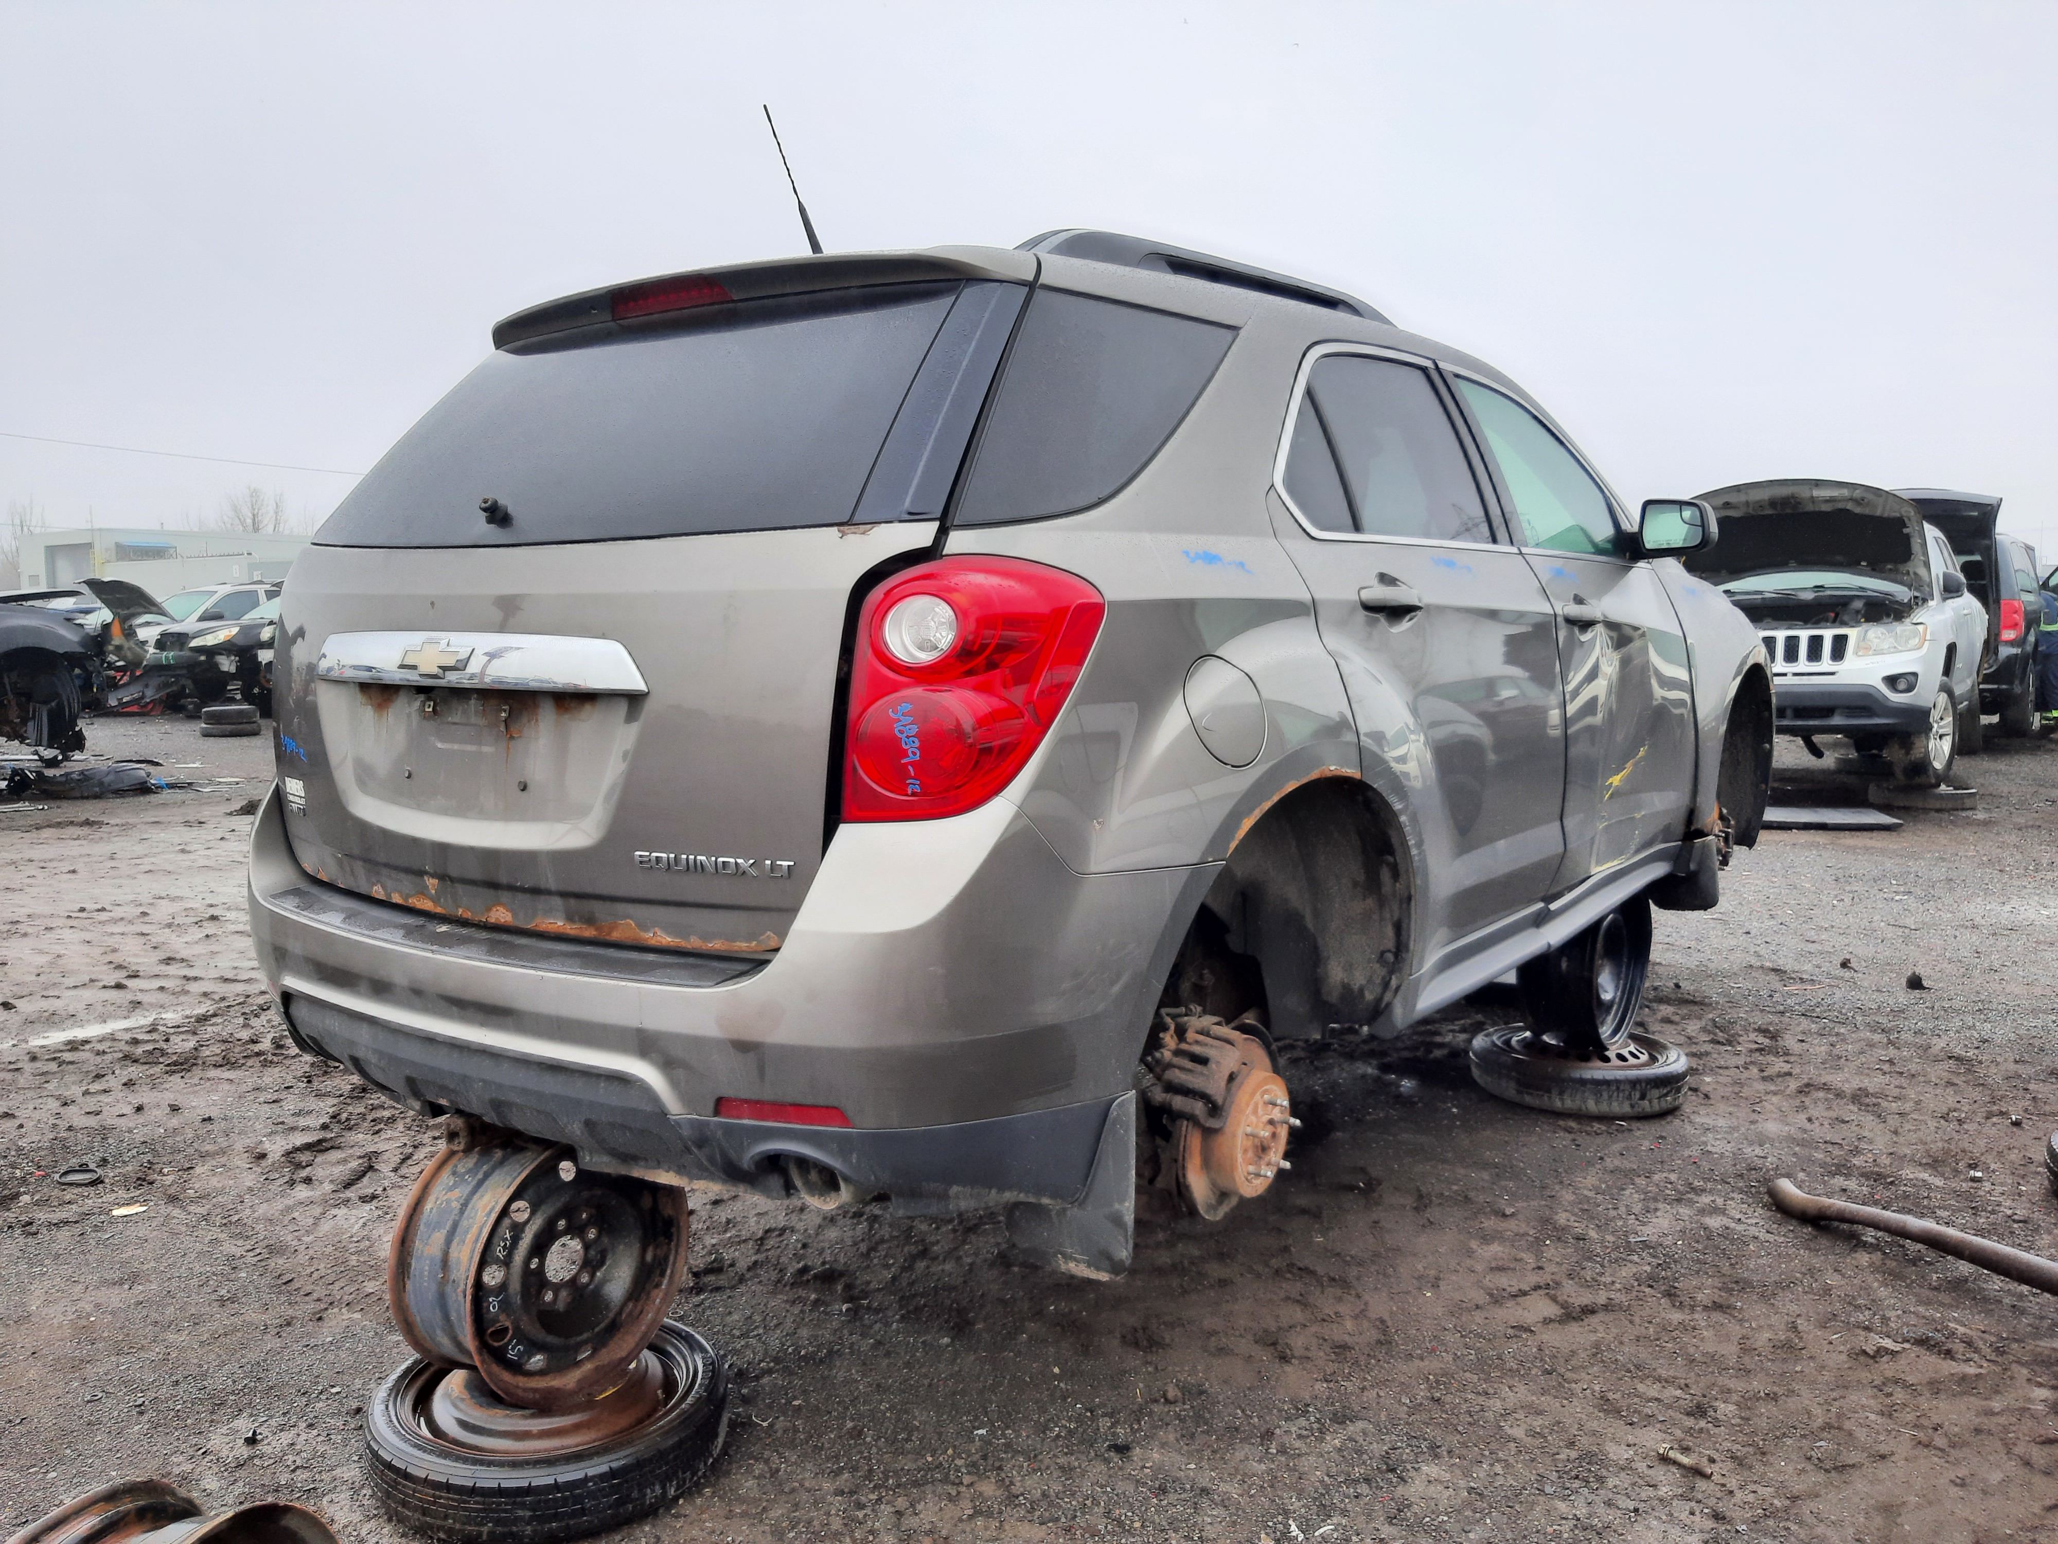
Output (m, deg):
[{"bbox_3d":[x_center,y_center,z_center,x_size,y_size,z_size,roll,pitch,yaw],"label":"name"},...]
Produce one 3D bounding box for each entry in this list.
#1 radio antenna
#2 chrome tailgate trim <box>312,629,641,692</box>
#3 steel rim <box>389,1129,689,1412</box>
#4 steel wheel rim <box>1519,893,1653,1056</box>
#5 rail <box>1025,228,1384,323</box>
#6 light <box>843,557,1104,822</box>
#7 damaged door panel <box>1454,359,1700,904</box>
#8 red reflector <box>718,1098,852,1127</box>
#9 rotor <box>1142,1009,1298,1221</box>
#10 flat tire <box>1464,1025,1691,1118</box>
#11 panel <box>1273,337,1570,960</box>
[{"bbox_3d":[-0.388,-0.965,2.626,0.022,0.320,0.022,4,37,37],"label":"radio antenna"},{"bbox_3d":[-0.806,-0.157,2.153,0.785,0.090,0.075,4,9,37],"label":"chrome tailgate trim"},{"bbox_3d":[-0.746,0.742,2.394,0.185,0.415,0.415,5,9,34],"label":"steel rim"},{"bbox_3d":[1.463,0.486,4.060,0.190,0.441,0.441,8,11,38],"label":"steel wheel rim"},{"bbox_3d":[0.371,-0.836,2.680,0.070,0.090,1.300,4,9,37],"label":"rail"},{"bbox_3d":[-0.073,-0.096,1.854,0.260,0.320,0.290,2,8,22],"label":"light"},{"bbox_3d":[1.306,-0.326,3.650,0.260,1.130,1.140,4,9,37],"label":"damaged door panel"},{"bbox_3d":[-0.276,0.390,1.761,0.178,0.026,0.020,2,8,22],"label":"red reflector"},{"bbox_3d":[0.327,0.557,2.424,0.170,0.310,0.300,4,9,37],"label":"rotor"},{"bbox_3d":[1.466,0.787,4.130,0.555,0.120,0.555,-1,7,0],"label":"flat tire"},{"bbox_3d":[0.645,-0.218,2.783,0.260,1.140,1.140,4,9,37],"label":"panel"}]

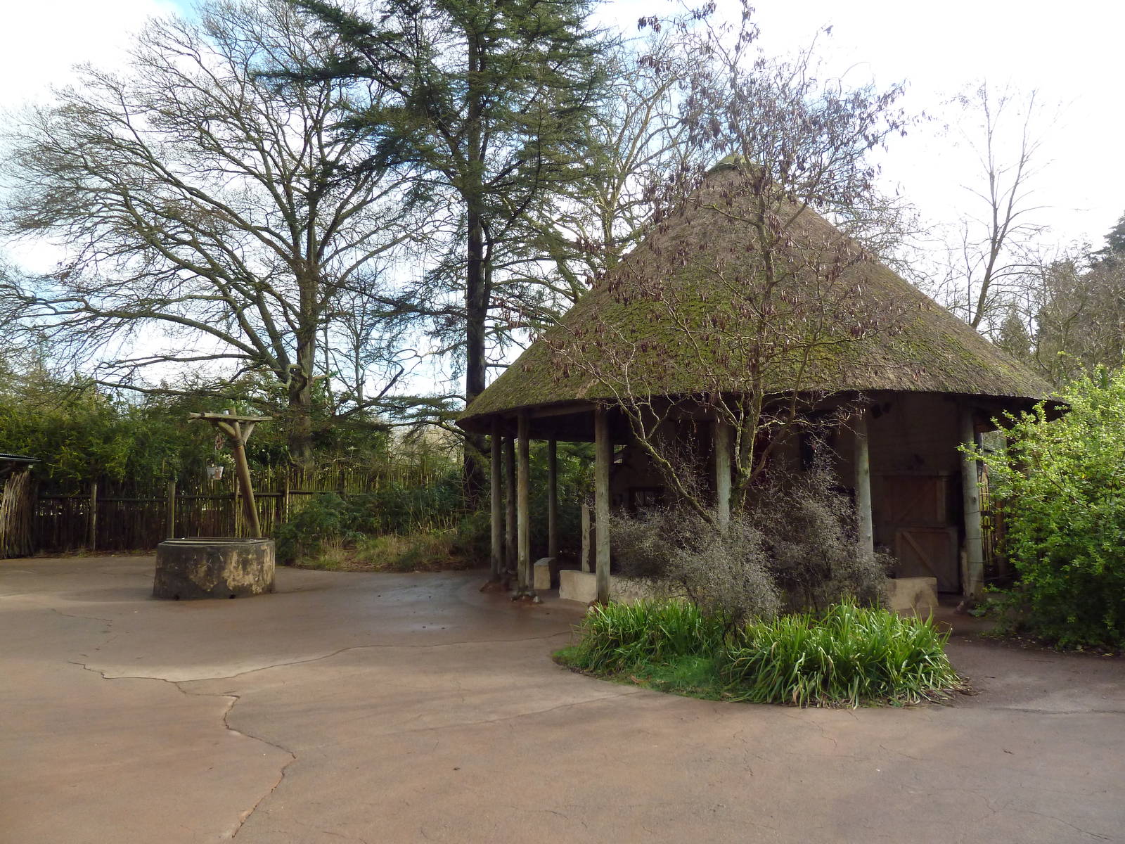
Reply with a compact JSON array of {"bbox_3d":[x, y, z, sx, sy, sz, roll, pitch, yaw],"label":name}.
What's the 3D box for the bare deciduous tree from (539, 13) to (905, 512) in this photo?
[{"bbox_3d":[1.810,-1.109,8.607,3.890,6.792,3.500,0,-4,0],"label":"bare deciduous tree"}]

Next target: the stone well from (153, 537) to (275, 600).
[{"bbox_3d":[-5.427,2.287,12.882,1.900,0.789,1.900,0,-4,0],"label":"stone well"}]

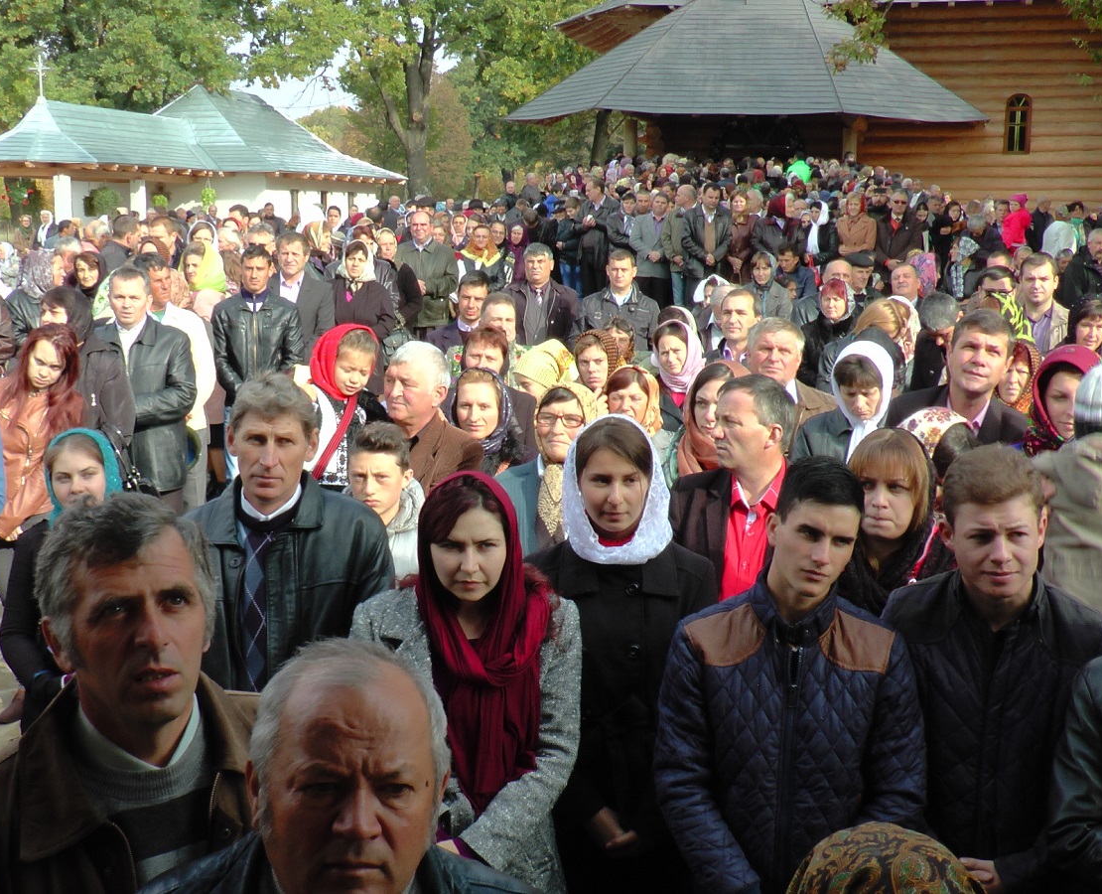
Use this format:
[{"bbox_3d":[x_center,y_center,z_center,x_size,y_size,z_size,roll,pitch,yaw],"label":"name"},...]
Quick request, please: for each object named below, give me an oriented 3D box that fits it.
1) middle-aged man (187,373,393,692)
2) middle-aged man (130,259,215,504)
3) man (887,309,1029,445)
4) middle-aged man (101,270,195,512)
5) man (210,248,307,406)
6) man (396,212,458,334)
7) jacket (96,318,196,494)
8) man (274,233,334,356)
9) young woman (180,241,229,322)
[{"bbox_3d":[-0.590,0.703,2.943,0.490,1.760,0.330,4,13,18],"label":"middle-aged man"},{"bbox_3d":[-1.903,-0.094,6.381,0.510,1.740,0.330,-4,13,-20],"label":"middle-aged man"},{"bbox_3d":[1.253,0.448,4.037,0.510,1.760,0.330,1,9,7],"label":"man"},{"bbox_3d":[-1.773,0.087,5.637,0.510,1.760,0.350,0,9,-2],"label":"middle-aged man"},{"bbox_3d":[-1.536,-0.191,6.786,0.520,1.740,0.330,-2,9,-11],"label":"man"},{"bbox_3d":[-0.946,-0.932,9.836,0.540,1.750,0.340,0,9,-3],"label":"man"},{"bbox_3d":[-1.788,-0.186,5.600,0.500,0.760,0.320,2,12,8],"label":"jacket"},{"bbox_3d":[-1.504,-0.427,7.782,0.500,1.750,0.320,3,12,13],"label":"man"},{"bbox_3d":[-2.048,-0.403,7.628,0.460,1.640,0.310,3,9,17],"label":"young woman"}]

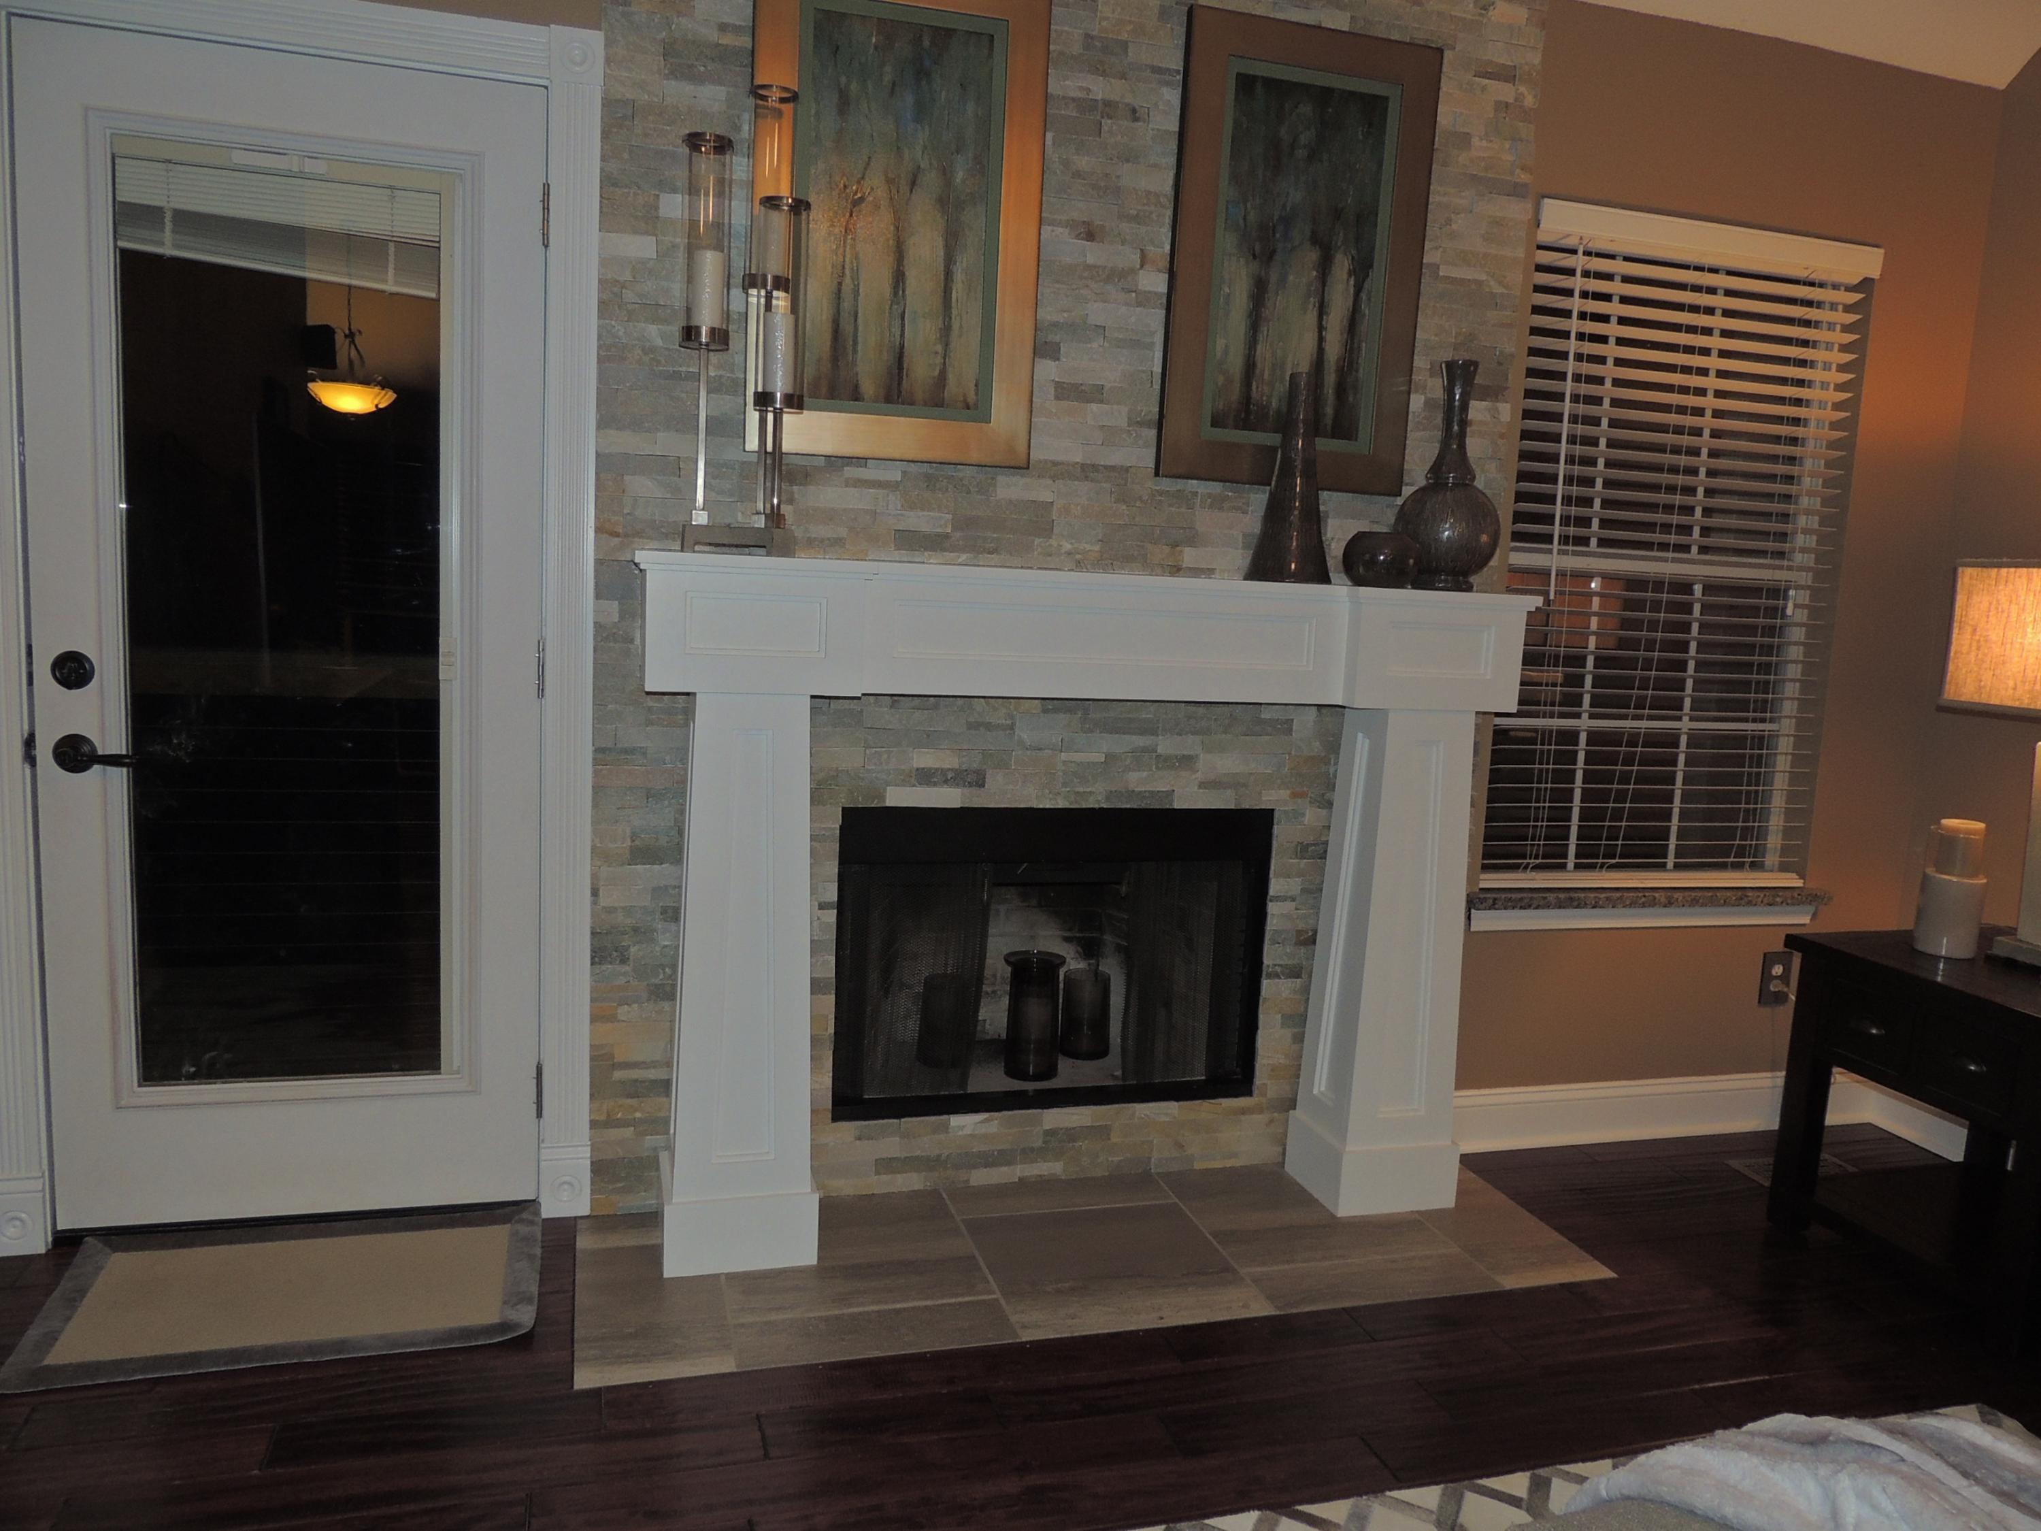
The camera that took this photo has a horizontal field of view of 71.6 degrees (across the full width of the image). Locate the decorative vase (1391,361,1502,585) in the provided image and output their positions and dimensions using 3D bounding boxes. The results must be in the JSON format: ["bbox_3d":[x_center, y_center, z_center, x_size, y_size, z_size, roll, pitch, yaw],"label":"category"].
[{"bbox_3d":[0.873,-0.578,2.847,0.205,0.463,0.205,1,7,-16],"label":"decorative vase"}]

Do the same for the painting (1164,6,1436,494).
[{"bbox_3d":[0.551,-0.990,2.793,0.532,0.869,0.030,1,7,-16],"label":"painting"}]

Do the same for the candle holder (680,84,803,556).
[{"bbox_3d":[-0.469,-0.751,2.384,0.206,0.790,0.177,1,7,-16],"label":"candle holder"}]

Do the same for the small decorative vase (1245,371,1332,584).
[{"bbox_3d":[0.525,-0.546,2.712,0.160,0.399,0.160,1,7,-16],"label":"small decorative vase"}]

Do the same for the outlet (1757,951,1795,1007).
[{"bbox_3d":[1.817,0.515,3.392,0.088,0.130,0.013,1,7,-16],"label":"outlet"}]

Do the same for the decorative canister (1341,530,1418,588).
[{"bbox_3d":[0.692,-0.392,2.718,0.147,0.109,0.147,1,7,-16],"label":"decorative canister"}]

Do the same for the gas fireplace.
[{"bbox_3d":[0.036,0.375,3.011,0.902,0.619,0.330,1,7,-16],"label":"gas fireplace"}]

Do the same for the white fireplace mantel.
[{"bbox_3d":[0.130,0.264,2.714,1.699,1.246,0.275,1,7,-16],"label":"white fireplace mantel"}]

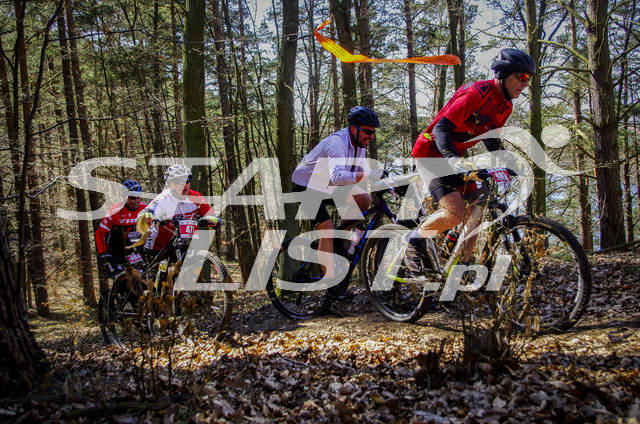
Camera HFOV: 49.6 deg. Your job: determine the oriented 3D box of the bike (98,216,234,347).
[{"bbox_3d":[-1.310,0.592,5.542,1.840,1.030,0.660,-14,-4,44],"label":"bike"}]

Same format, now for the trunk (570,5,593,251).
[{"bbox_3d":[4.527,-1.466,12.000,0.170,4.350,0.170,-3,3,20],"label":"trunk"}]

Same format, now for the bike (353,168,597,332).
[{"bbox_3d":[0.904,0.266,4.591,0.660,1.040,1.880,-7,0,-38],"label":"bike"}]

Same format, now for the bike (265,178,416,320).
[{"bbox_3d":[0.203,0.353,5.805,1.840,1.030,0.640,-12,-3,42],"label":"bike"}]

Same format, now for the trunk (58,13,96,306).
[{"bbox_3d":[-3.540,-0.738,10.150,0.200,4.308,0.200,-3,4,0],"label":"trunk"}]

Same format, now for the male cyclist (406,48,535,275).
[{"bbox_3d":[0.925,-0.300,4.450,0.580,1.430,1.020,-7,5,-38],"label":"male cyclist"}]

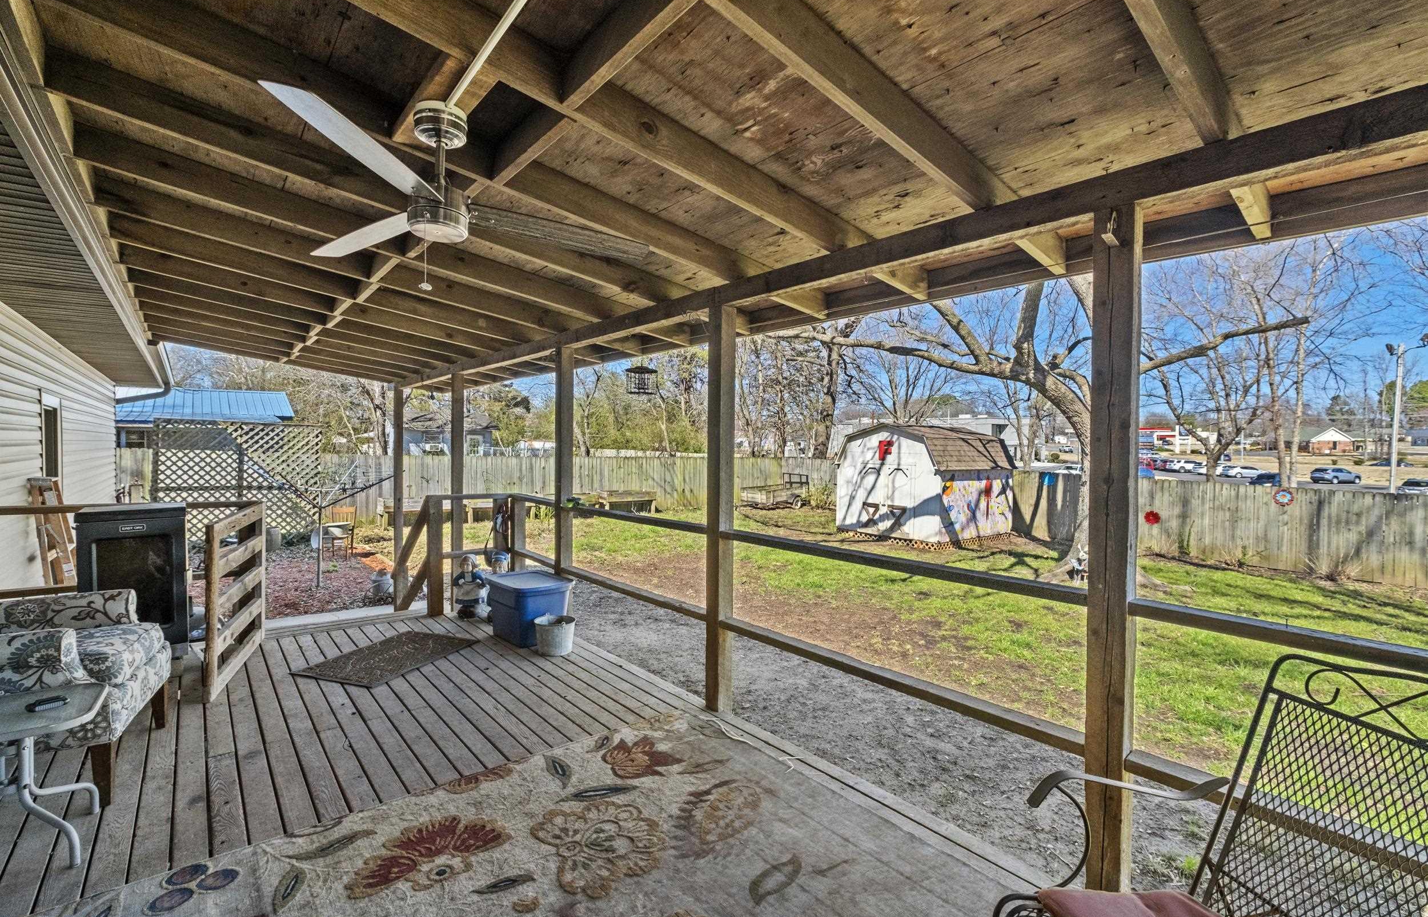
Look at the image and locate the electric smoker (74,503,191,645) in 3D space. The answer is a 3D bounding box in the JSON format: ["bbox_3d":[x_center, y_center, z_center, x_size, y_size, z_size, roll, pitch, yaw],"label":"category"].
[{"bbox_3d":[-3.291,0.709,3.399,0.435,0.850,0.450,-1,2,-41],"label":"electric smoker"}]

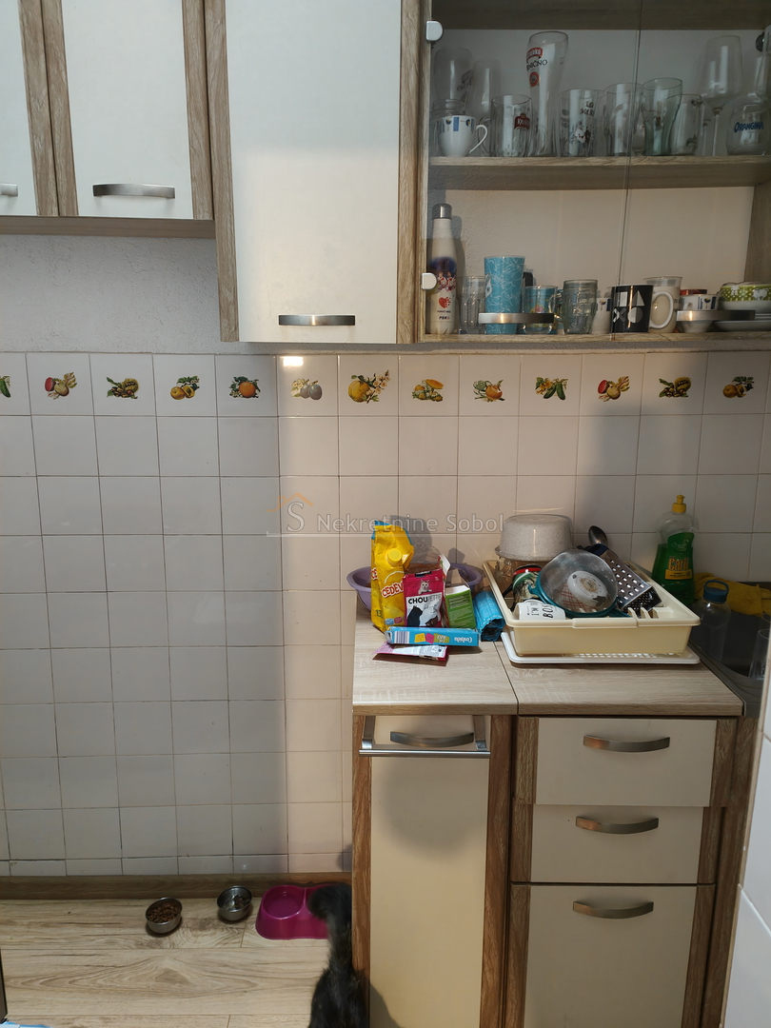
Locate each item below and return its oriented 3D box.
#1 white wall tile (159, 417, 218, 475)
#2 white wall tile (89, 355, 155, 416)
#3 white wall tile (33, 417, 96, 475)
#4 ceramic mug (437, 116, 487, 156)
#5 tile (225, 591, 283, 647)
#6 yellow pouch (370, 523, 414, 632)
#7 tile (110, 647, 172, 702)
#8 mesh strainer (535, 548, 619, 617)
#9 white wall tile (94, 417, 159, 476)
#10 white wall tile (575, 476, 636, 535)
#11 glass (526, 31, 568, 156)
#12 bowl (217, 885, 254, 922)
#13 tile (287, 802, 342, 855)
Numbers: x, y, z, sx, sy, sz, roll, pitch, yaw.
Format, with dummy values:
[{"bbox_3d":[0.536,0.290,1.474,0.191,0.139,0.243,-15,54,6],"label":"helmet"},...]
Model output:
[{"bbox_3d":[-0.501,-0.172,1.891,0.150,0.150,0.008,0,11,-1],"label":"white wall tile"},{"bbox_3d":[-0.647,-0.319,1.845,0.150,0.150,0.010,0,9,-2],"label":"white wall tile"},{"bbox_3d":[-0.795,-0.169,1.848,0.149,0.149,0.008,0,10,-1],"label":"white wall tile"},{"bbox_3d":[0.166,-0.790,1.580,0.100,0.078,0.076,0,11,-1],"label":"ceramic mug"},{"bbox_3d":[-0.344,0.276,1.966,0.149,0.149,0.008,0,11,-1],"label":"tile"},{"bbox_3d":[0.021,0.139,1.636,0.082,0.236,0.074,-4,12,-21],"label":"yellow pouch"},{"bbox_3d":[-0.648,0.426,1.968,0.150,0.150,0.010,0,9,-2],"label":"tile"},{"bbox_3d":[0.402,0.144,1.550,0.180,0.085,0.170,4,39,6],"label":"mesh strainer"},{"bbox_3d":[-0.651,-0.171,1.875,0.150,0.150,0.008,0,10,-1],"label":"white wall tile"},{"bbox_3d":[0.564,-0.024,1.905,0.150,0.150,0.009,0,11,-1],"label":"white wall tile"},{"bbox_3d":[0.348,-0.883,1.603,0.086,0.237,0.086,0,11,-1],"label":"glass"},{"bbox_3d":[-0.410,1.072,2.029,0.098,0.043,0.098,0,10,-1],"label":"bowl"},{"bbox_3d":[-0.194,0.878,2.075,0.150,0.150,0.008,0,10,-1],"label":"tile"}]

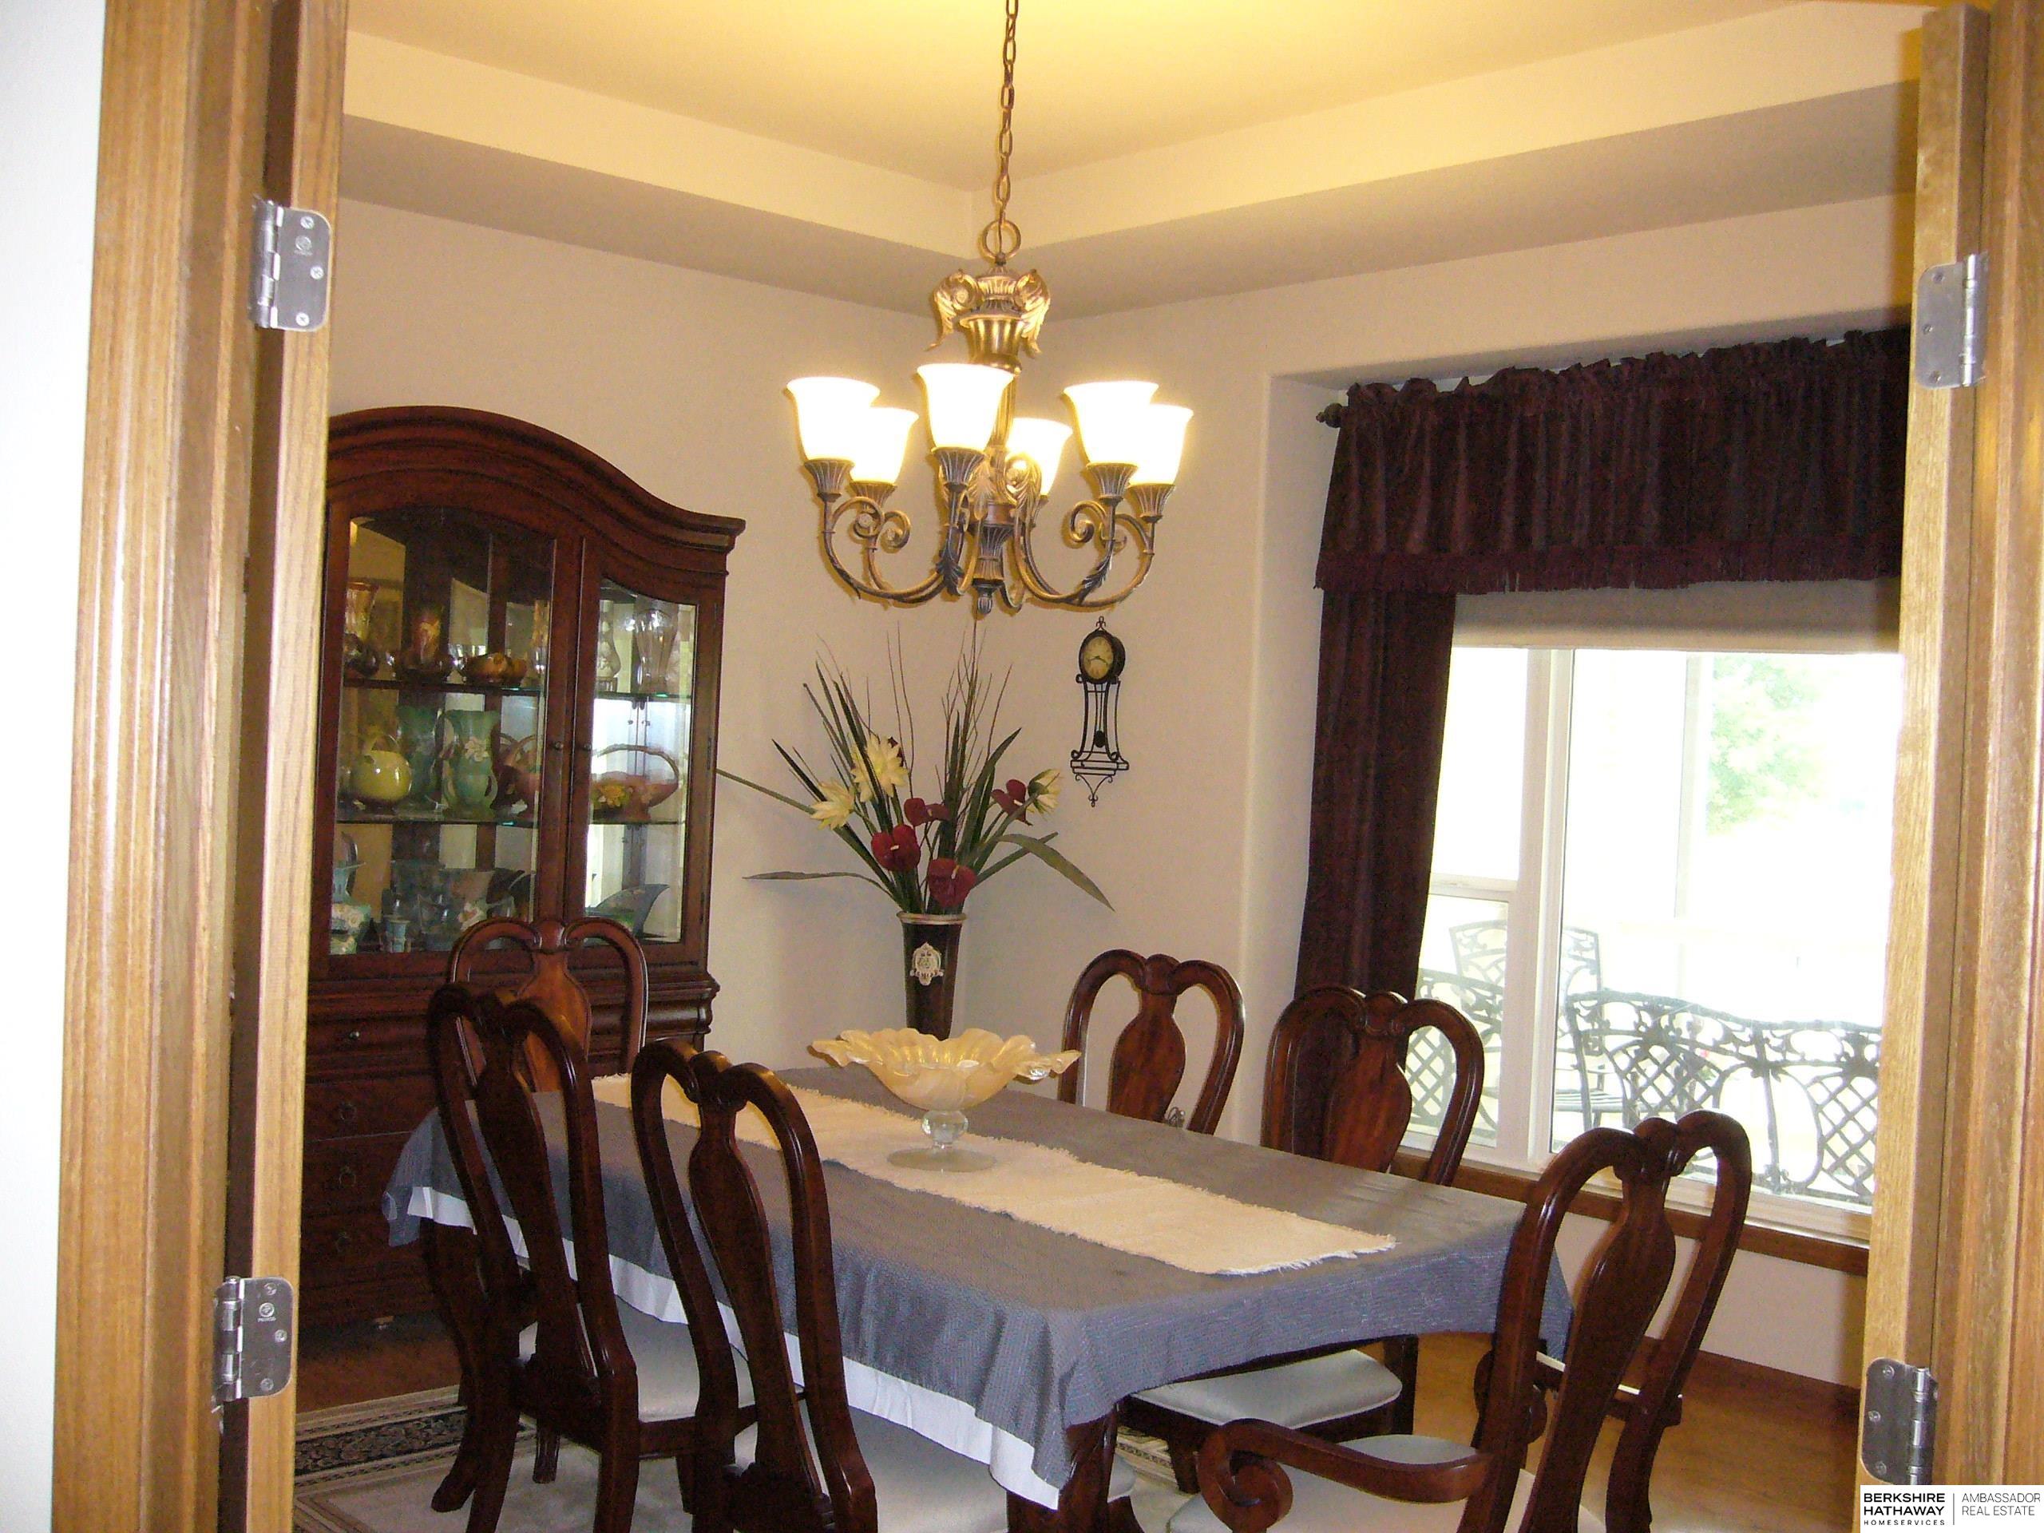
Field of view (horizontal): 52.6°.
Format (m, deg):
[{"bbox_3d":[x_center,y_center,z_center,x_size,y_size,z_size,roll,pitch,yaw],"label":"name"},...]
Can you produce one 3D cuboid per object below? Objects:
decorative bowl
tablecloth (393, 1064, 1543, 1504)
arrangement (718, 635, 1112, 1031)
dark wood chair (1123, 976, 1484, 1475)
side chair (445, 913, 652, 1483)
[{"bbox_3d":[-0.127,0.564,3.477,0.450,0.200,0.455,2,1,0],"label":"decorative bowl"},{"bbox_3d":[-0.139,0.792,3.550,1.120,0.275,1.840,1,2,-44],"label":"tablecloth"},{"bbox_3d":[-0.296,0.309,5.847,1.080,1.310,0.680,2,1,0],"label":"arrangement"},{"bbox_3d":[0.399,0.929,3.480,0.630,1.040,0.530,1,2,-44],"label":"dark wood chair"},{"bbox_3d":[-0.869,0.857,4.310,0.550,1.040,0.610,1,2,-44],"label":"side chair"}]

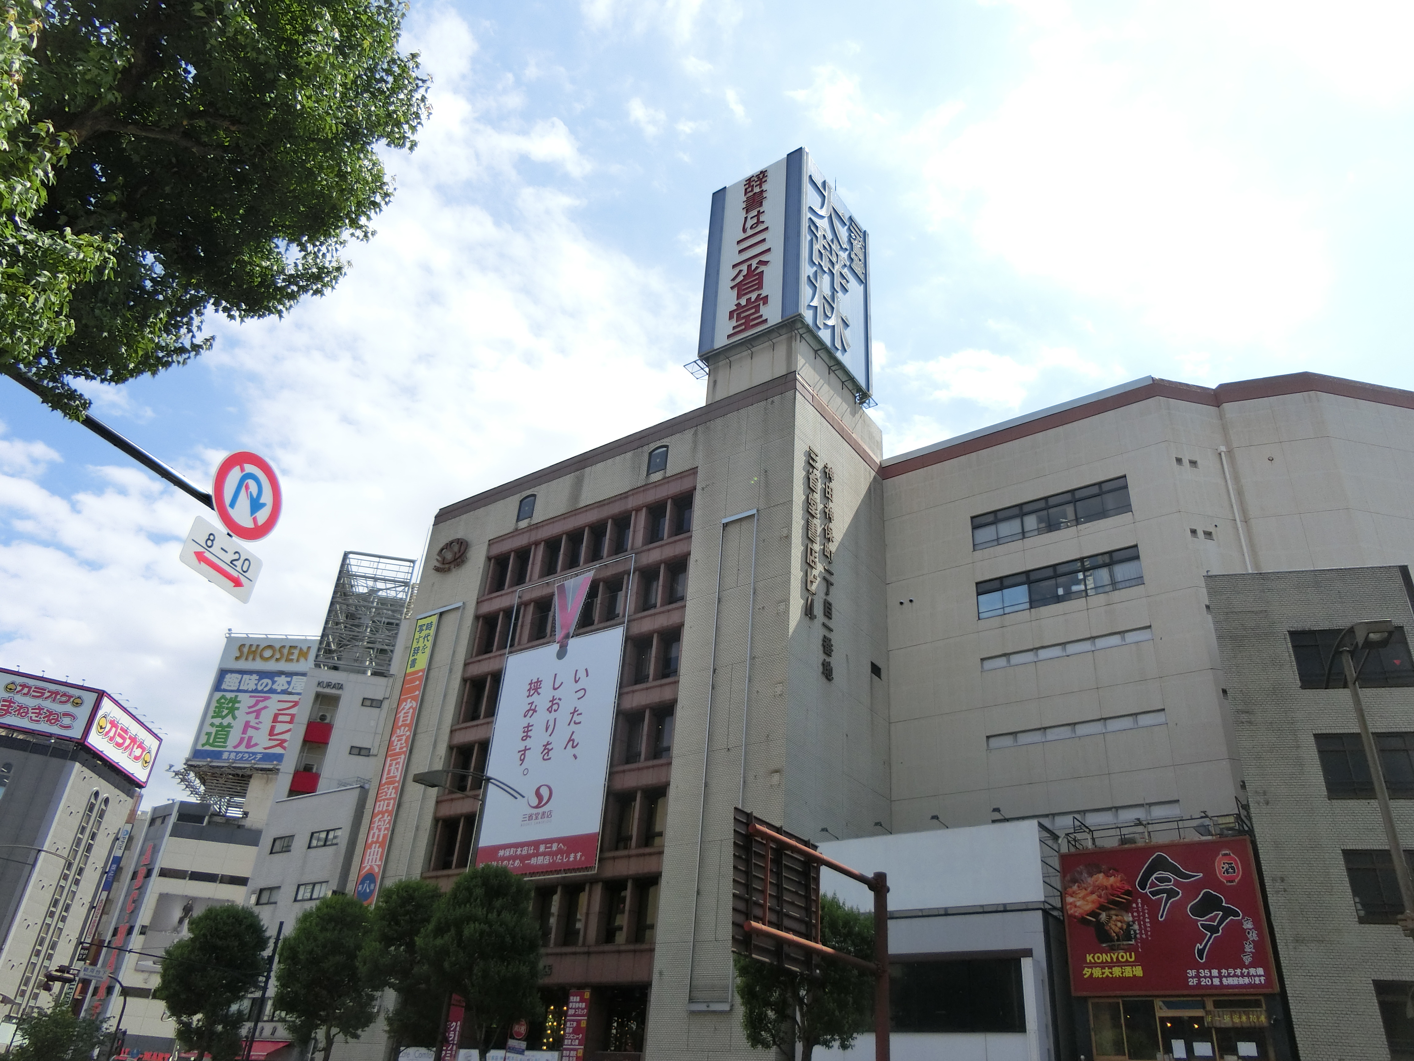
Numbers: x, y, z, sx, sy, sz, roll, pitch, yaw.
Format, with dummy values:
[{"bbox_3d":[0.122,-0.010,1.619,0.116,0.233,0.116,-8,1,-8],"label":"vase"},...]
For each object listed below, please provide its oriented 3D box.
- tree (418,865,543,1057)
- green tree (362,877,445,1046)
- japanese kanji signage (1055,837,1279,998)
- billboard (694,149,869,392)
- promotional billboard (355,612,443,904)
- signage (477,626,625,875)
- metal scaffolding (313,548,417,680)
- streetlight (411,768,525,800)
[{"bbox_3d":[-7.980,16.360,34.890,4.300,9.800,4.300,-17,-37,32],"label":"tree"},{"bbox_3d":[-11.320,17.430,37.010,3.700,9.700,3.700,-17,-37,32],"label":"green tree"},{"bbox_3d":[12.760,10.870,28.710,5.350,3.980,0.300,-17,-37,32],"label":"japanese kanji signage"},{"bbox_3d":[4.450,-12.840,54.820,5.940,11.750,7.100,-17,-37,32],"label":"billboard"},{"bbox_3d":[-15.780,11.130,51.380,1.700,15.100,0.200,-17,-37,32],"label":"promotional billboard"},{"bbox_3d":[-6.970,9.660,44.870,7.350,10.450,0.200,-17,-37,32],"label":"signage"},{"bbox_3d":[-22.740,6.030,68.380,4.800,8.400,3.200,11,-31,-12],"label":"metal scaffolding"},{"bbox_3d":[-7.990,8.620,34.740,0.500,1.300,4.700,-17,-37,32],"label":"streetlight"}]

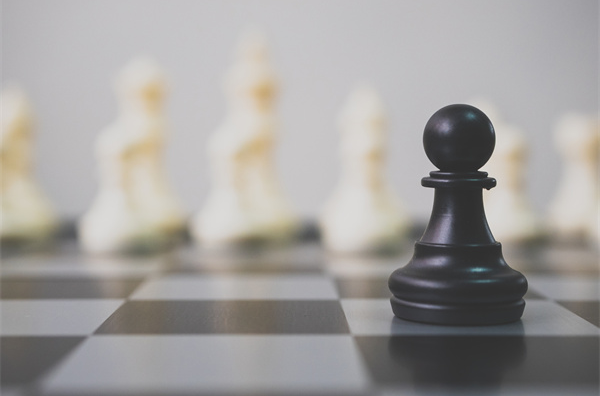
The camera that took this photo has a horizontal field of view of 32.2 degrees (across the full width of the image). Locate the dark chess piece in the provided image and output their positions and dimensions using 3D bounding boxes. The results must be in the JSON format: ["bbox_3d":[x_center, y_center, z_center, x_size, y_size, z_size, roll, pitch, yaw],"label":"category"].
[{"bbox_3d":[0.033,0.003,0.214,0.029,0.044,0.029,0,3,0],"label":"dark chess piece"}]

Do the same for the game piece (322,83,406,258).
[{"bbox_3d":[0.025,-0.014,0.392,0.032,0.056,0.032,0,3,0],"label":"game piece"}]

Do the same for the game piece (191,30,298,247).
[{"bbox_3d":[-0.020,-0.024,0.391,0.035,0.076,0.035,0,3,0],"label":"game piece"}]

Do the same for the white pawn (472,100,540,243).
[{"bbox_3d":[0.078,-0.011,0.397,0.031,0.051,0.031,0,3,0],"label":"white pawn"}]

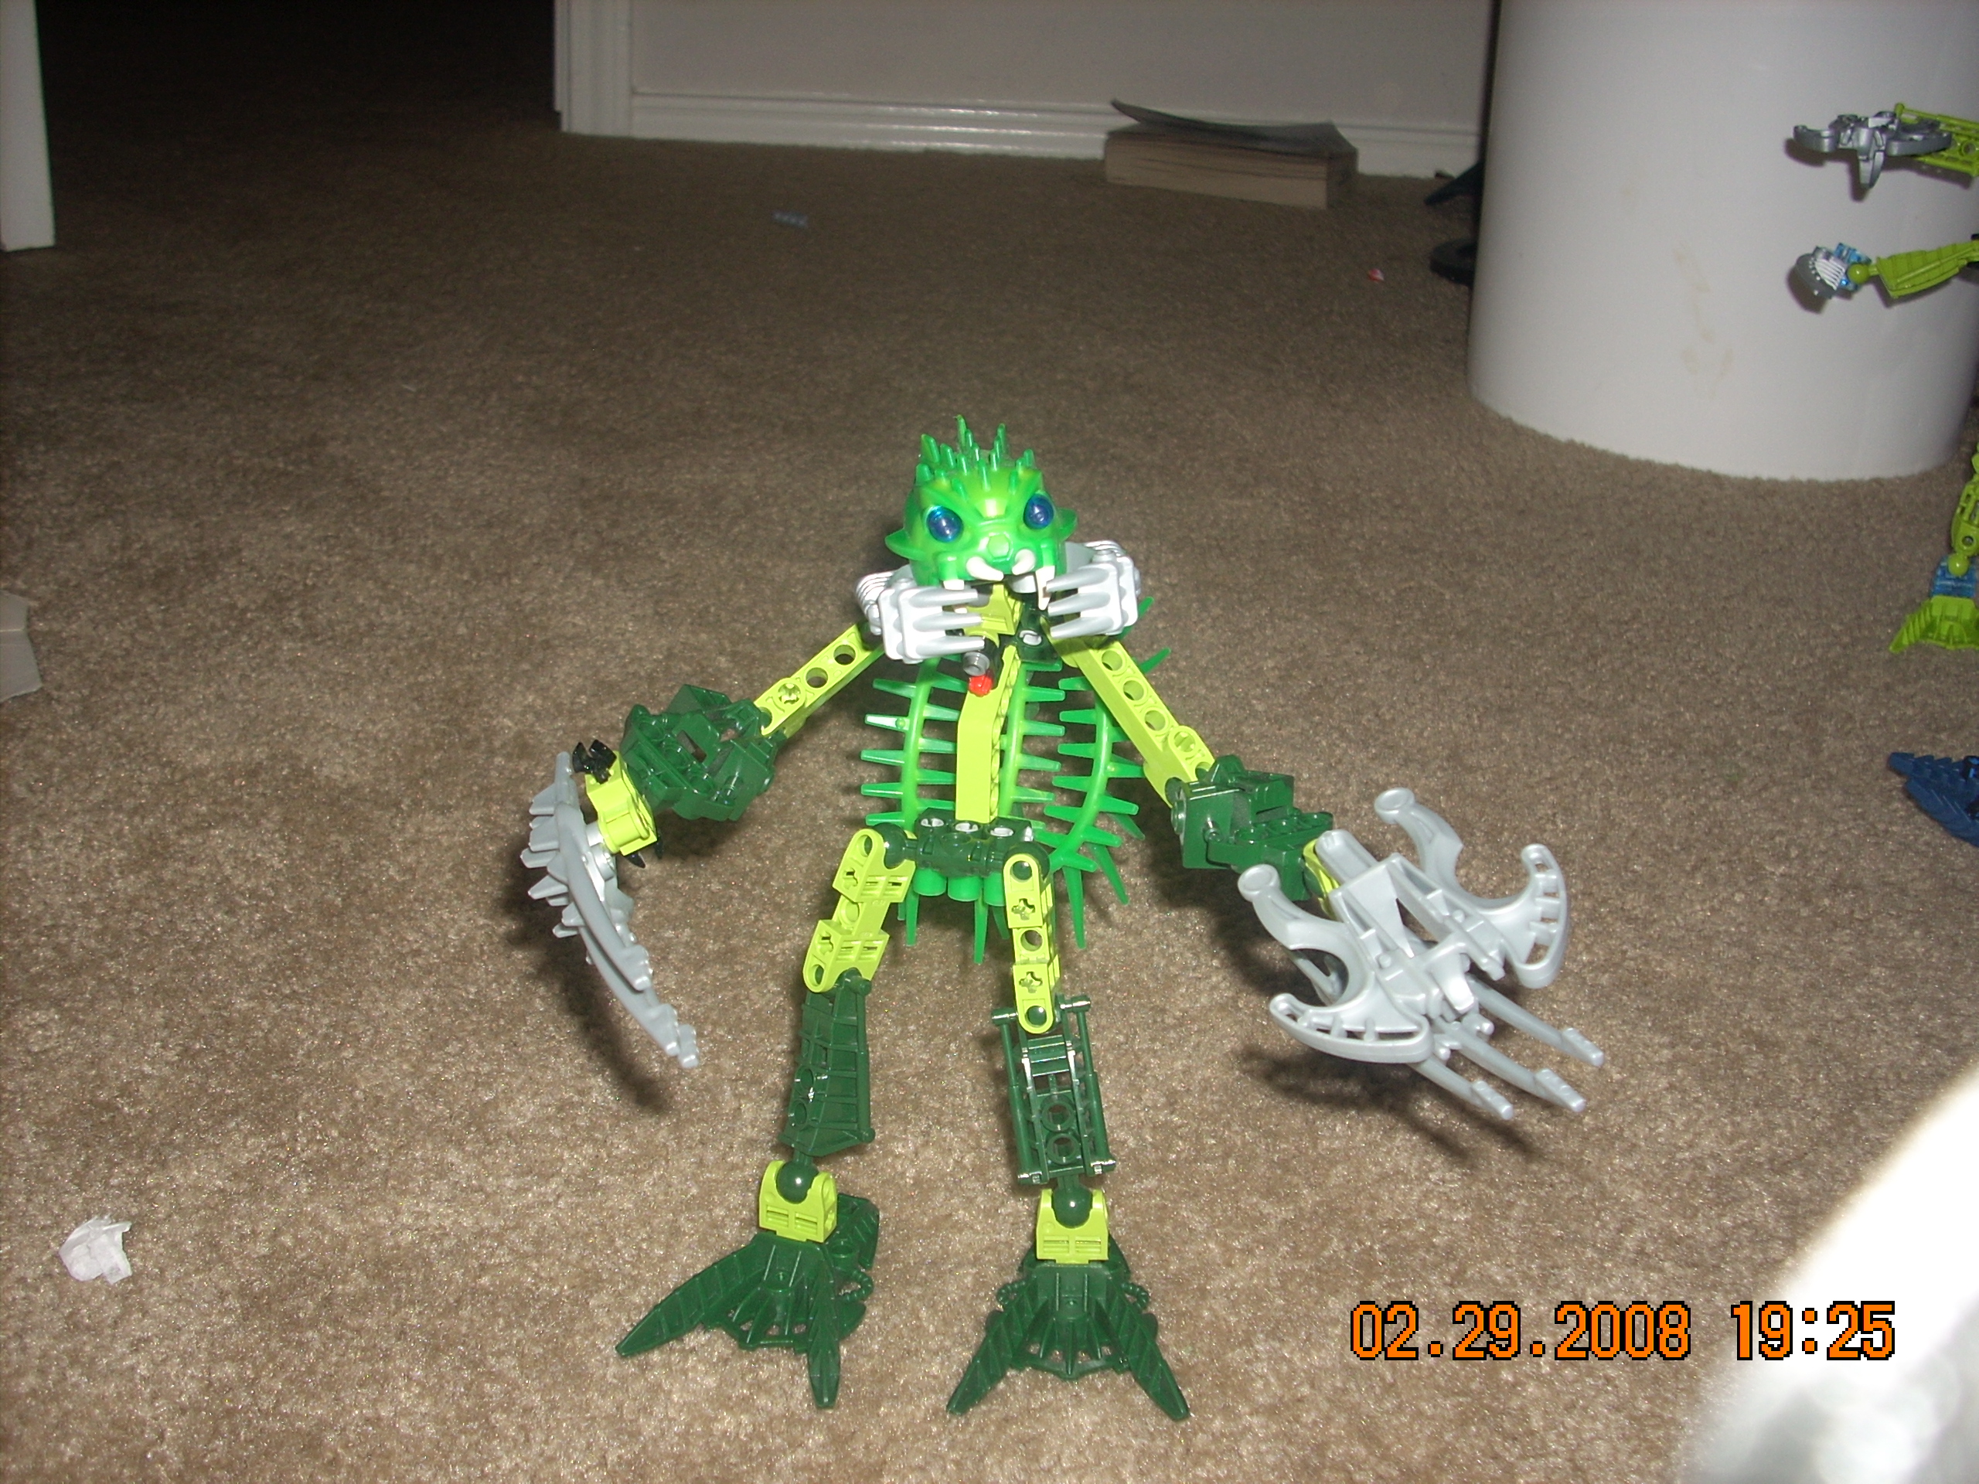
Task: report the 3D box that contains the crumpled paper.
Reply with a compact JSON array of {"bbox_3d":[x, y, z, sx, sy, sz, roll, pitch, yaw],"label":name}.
[{"bbox_3d":[-0.196,0.111,0.464,0.016,0.009,0.013,-7,24,-24],"label":"crumpled paper"}]

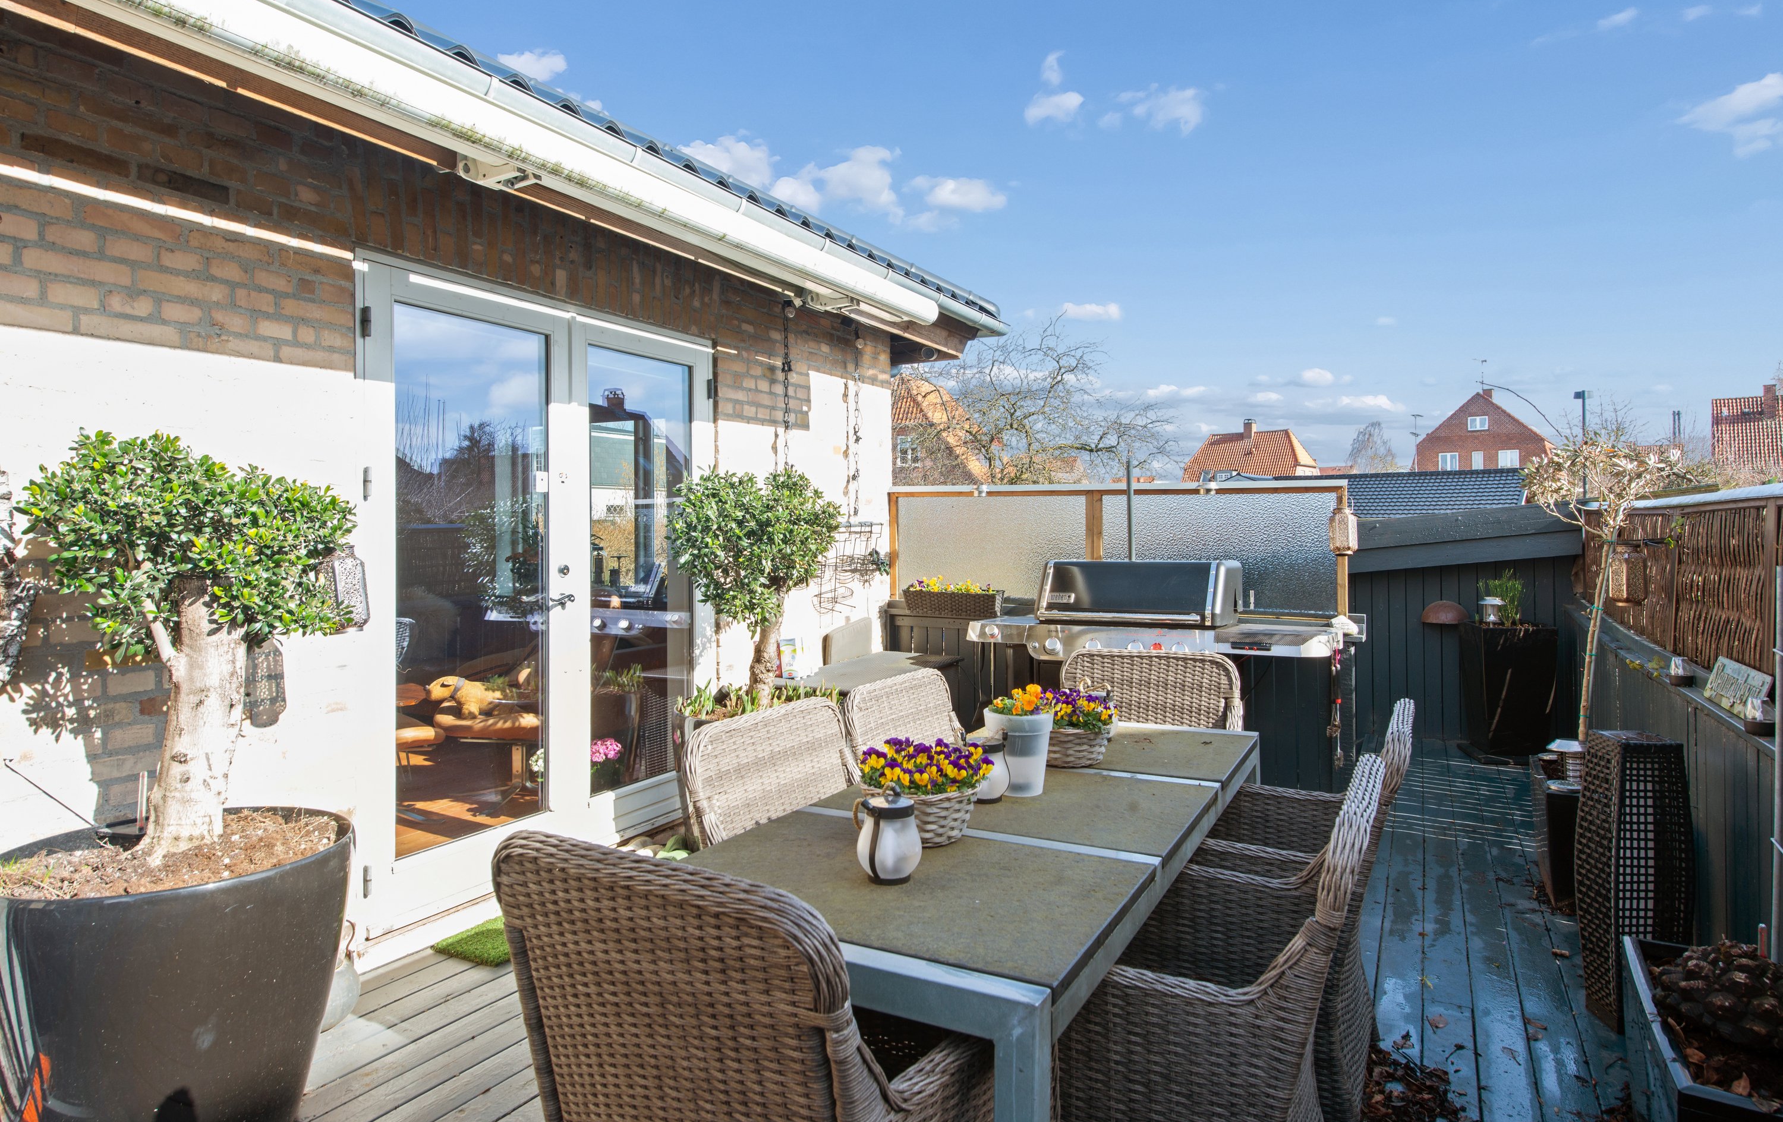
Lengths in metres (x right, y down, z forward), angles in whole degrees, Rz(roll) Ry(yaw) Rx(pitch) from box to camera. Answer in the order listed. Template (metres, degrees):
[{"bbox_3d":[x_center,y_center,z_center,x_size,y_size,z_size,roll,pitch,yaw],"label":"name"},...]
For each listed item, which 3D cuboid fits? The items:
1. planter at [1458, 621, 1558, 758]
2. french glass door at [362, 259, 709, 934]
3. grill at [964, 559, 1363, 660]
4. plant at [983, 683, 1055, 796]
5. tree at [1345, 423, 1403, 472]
[{"bbox_3d":[3.821,0.791,6.138,0.410,0.770,0.410,1,1,11],"label":"planter"},{"bbox_3d":[-1.245,0.100,3.835,0.100,2.130,1.680,0,1,29],"label":"french glass door"},{"bbox_3d":[1.206,0.613,4.620,1.570,1.220,0.690,1,2,26],"label":"grill"},{"bbox_3d":[0.297,0.411,2.310,0.165,0.250,0.160,0,1,0],"label":"plant"},{"bbox_3d":[41.400,-6.100,85.000,5.000,11.700,5.000,0,1,26],"label":"tree"}]

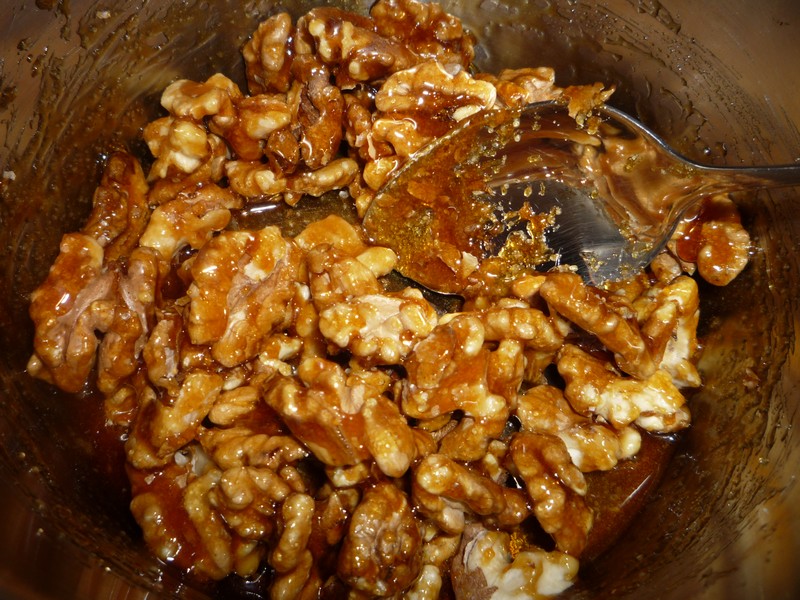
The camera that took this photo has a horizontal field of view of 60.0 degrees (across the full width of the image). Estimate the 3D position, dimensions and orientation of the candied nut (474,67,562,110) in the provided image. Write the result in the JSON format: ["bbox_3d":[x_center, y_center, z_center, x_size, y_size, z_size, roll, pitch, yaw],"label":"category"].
[{"bbox_3d":[0.034,-0.059,0.197,0.023,0.013,0.016,9,70,3],"label":"candied nut"}]

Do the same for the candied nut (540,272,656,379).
[{"bbox_3d":[0.048,0.006,0.168,0.029,0.016,0.012,41,75,14],"label":"candied nut"}]

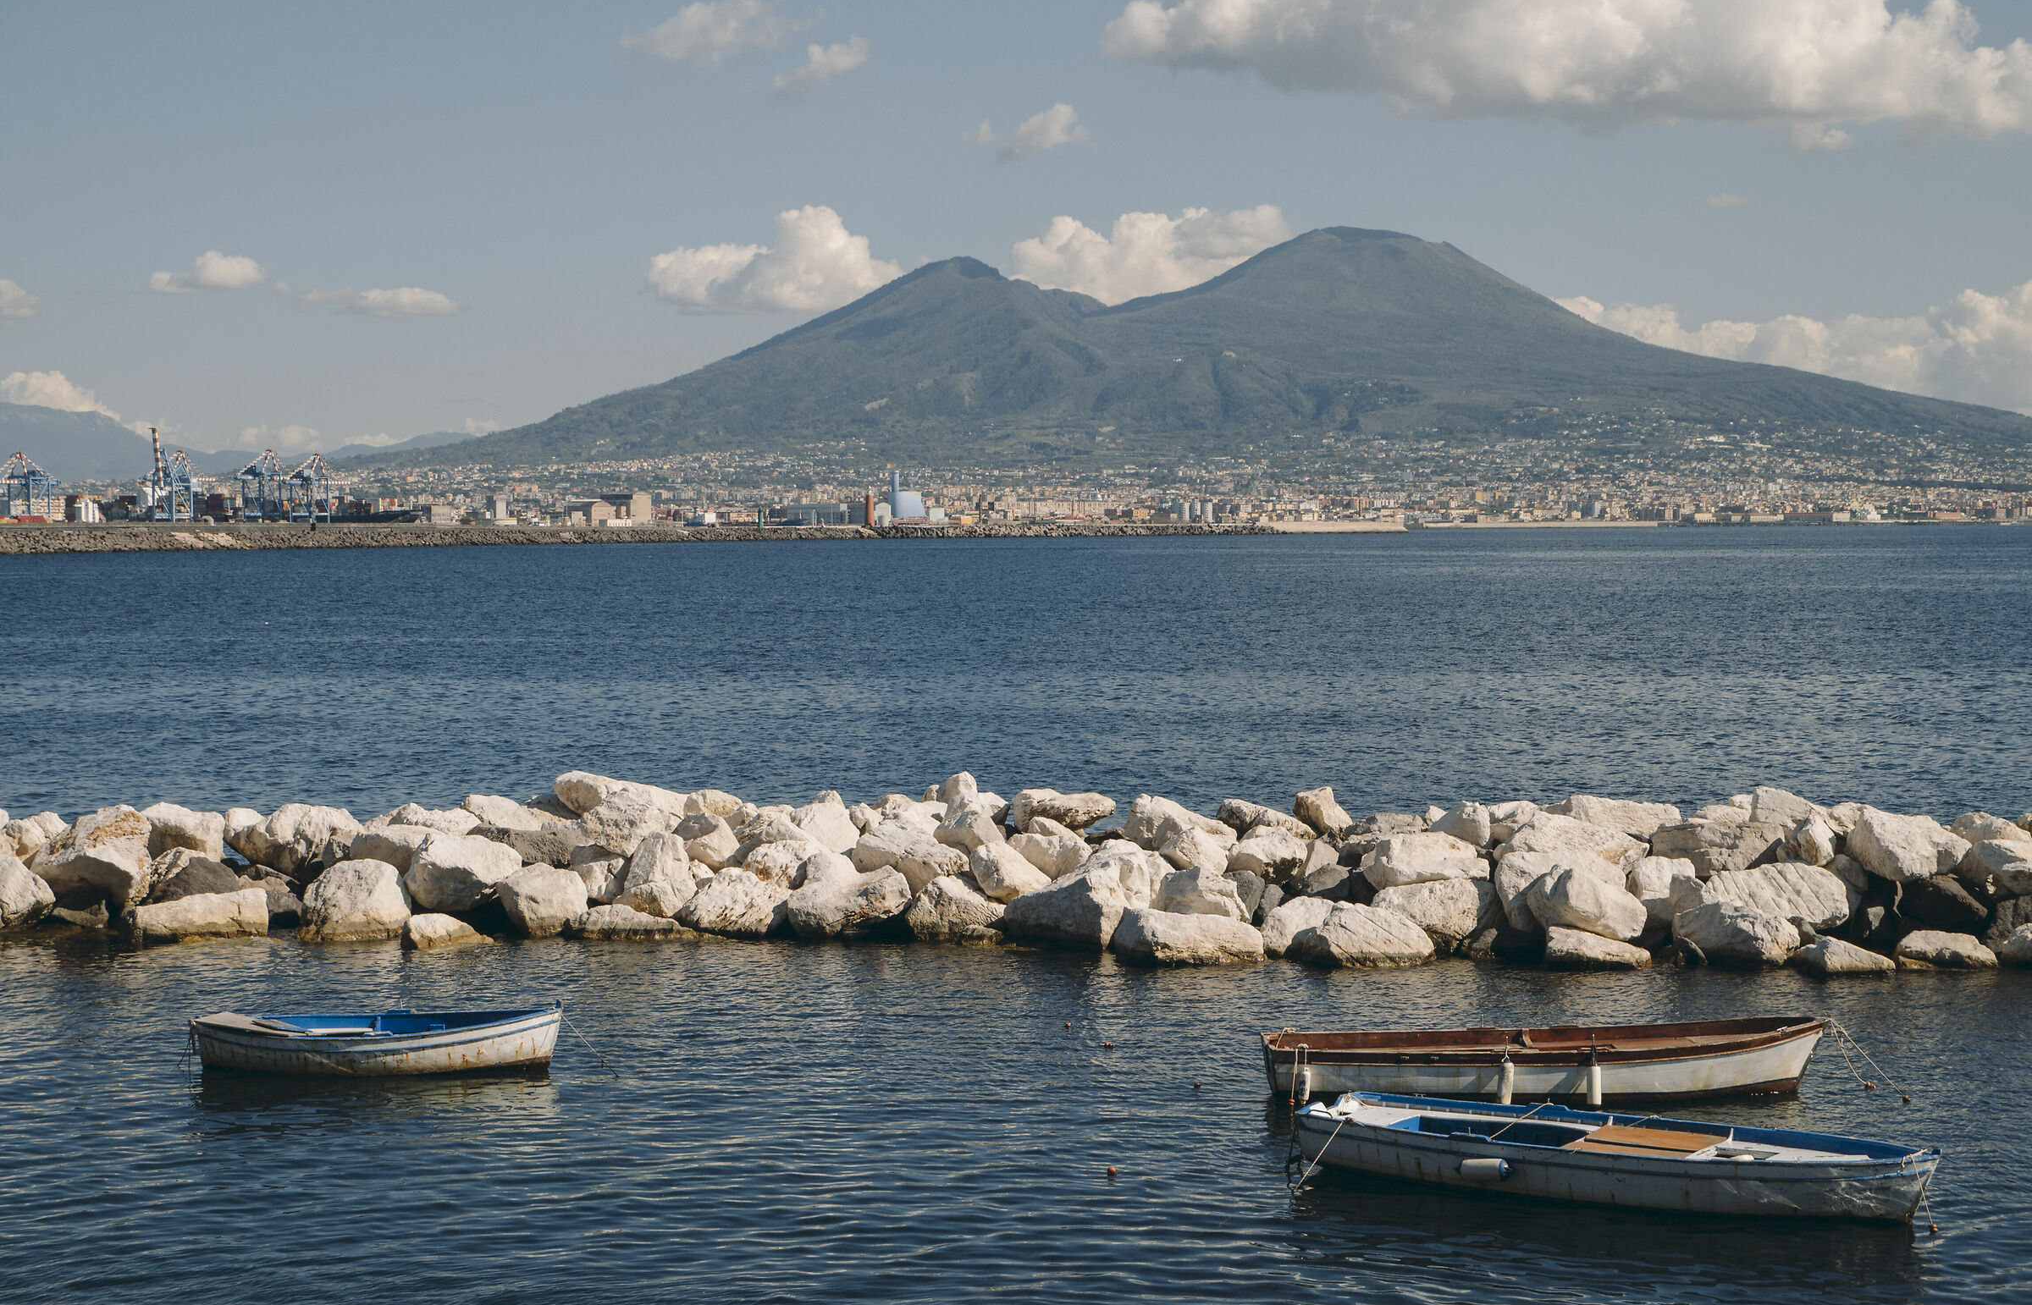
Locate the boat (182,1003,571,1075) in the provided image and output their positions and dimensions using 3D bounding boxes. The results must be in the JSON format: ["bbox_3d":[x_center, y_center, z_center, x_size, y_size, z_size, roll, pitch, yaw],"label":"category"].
[{"bbox_3d":[-7.677,4.623,39.422,4.450,0.880,1.750,0,2,1],"label":"boat"}]

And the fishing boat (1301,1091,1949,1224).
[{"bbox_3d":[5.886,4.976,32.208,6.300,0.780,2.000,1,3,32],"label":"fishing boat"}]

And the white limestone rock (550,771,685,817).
[{"bbox_3d":[-6.670,2.430,55.600,2.200,0.800,1.250,0,2,0],"label":"white limestone rock"}]

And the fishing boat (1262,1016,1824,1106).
[{"bbox_3d":[6.029,4.666,37.570,6.300,0.980,1.770,0,2,2],"label":"fishing boat"}]

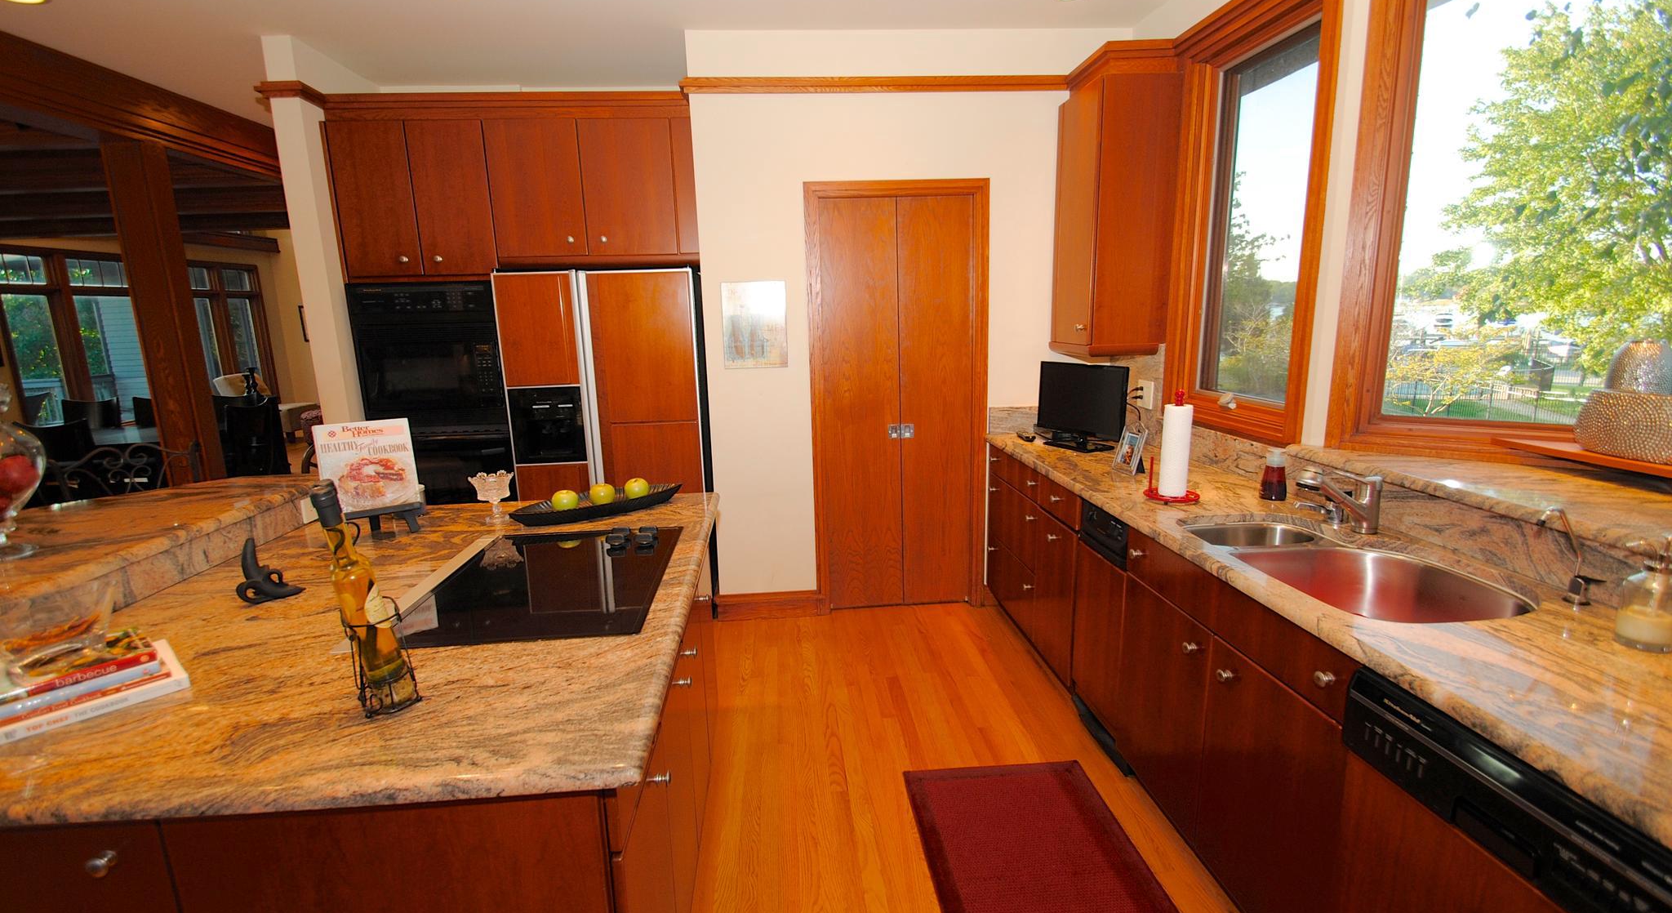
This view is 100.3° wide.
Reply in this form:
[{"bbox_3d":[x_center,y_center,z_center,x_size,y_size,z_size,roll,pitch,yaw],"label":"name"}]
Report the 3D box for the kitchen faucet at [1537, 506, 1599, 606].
[{"bbox_3d":[1.403,0.184,1.328,0.100,0.185,0.045,7,14,40],"label":"kitchen faucet"}]

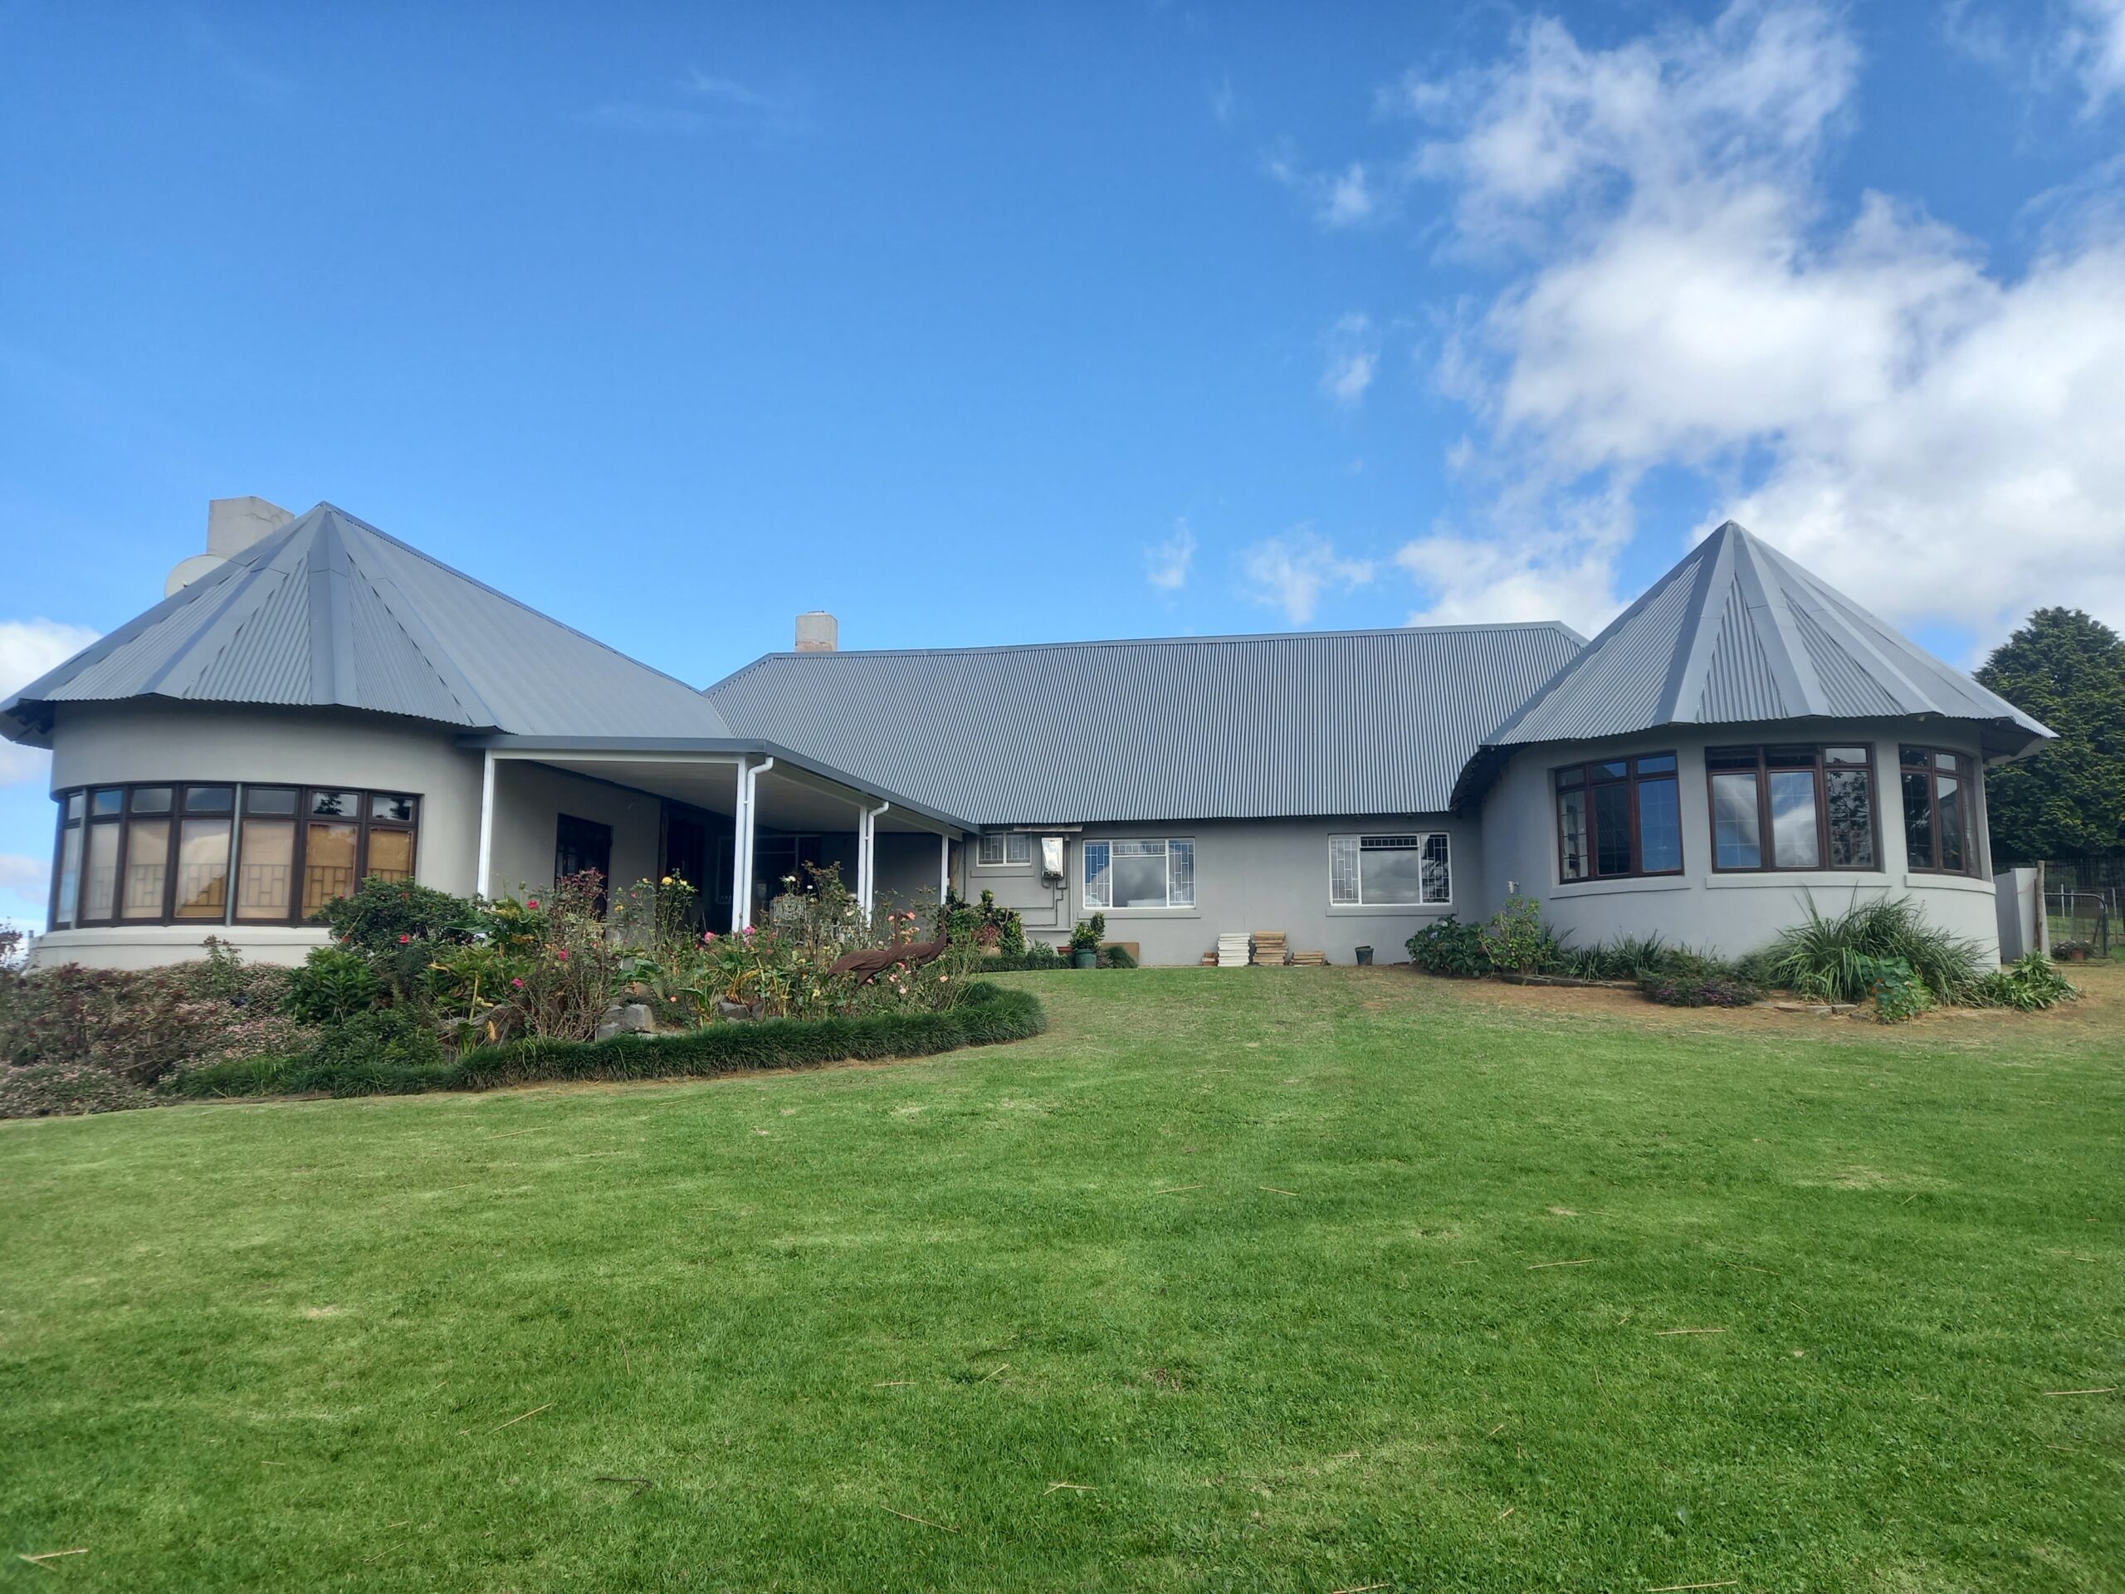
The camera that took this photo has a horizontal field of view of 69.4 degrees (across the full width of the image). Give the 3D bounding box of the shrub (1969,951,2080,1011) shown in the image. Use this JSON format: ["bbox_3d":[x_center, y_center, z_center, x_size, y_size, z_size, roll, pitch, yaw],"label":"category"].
[{"bbox_3d":[10.406,1.984,16.600,1.050,0.650,0.950,-5,-10,32],"label":"shrub"}]

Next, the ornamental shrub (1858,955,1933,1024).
[{"bbox_3d":[8.409,1.937,15.500,0.700,0.720,0.700,-4,-9,28],"label":"ornamental shrub"}]

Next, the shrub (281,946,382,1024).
[{"bbox_3d":[-6.473,1.685,13.600,0.850,0.750,0.800,4,-9,-25],"label":"shrub"}]

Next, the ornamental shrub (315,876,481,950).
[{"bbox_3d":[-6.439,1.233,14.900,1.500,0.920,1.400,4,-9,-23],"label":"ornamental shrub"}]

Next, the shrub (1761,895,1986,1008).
[{"bbox_3d":[8.719,1.633,16.500,2.050,1.160,1.550,-1,-8,11],"label":"shrub"}]

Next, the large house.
[{"bbox_3d":[0.435,-0.831,24.613,25.350,8.050,20.300,-1,-8,11],"label":"large house"}]

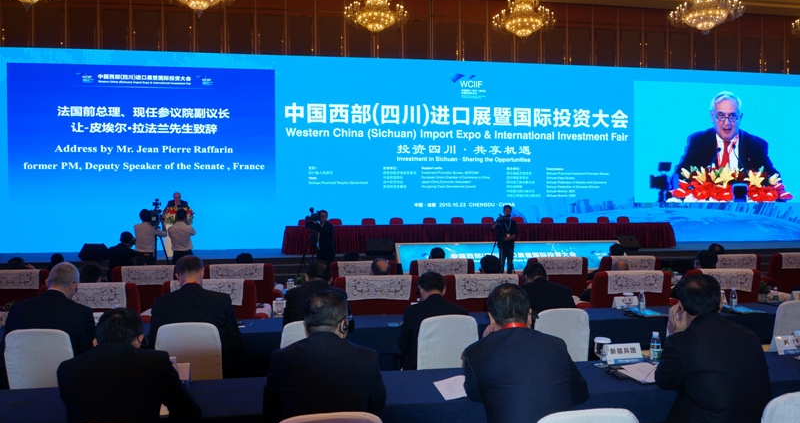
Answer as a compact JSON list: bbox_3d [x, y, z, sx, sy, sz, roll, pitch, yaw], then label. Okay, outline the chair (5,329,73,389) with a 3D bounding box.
[{"bbox_3d":[-2.440,1.219,4.240,0.460,0.920,0.560,0,0,-9],"label":"chair"}]

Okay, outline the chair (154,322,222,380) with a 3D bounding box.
[{"bbox_3d":[-1.399,1.182,4.117,0.450,0.930,0.550,0,1,-10],"label":"chair"}]

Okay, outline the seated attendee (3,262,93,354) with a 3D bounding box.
[{"bbox_3d":[-2.286,0.993,4.088,0.540,1.320,0.780,0,1,-10],"label":"seated attendee"}]

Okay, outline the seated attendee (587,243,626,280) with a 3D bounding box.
[{"bbox_3d":[2.890,1.015,8.350,0.580,1.200,0.800,0,0,-9],"label":"seated attendee"}]

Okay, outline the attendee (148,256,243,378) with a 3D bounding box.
[{"bbox_3d":[-1.397,0.974,4.338,0.580,1.340,0.850,0,1,-9],"label":"attendee"}]

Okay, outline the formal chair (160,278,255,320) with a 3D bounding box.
[{"bbox_3d":[-1.830,1.146,5.950,0.870,1.030,0.820,0,0,-9],"label":"formal chair"}]

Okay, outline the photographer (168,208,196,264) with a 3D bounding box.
[{"bbox_3d":[-3.740,0.759,10.330,0.500,1.680,0.420,-1,1,-18],"label":"photographer"}]

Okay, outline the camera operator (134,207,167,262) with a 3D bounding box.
[{"bbox_3d":[-4.315,0.772,10.379,0.560,1.660,0.500,0,1,-14],"label":"camera operator"}]

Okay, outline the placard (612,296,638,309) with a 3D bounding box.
[{"bbox_3d":[2.030,0.815,5.389,0.215,0.100,0.090,0,1,-9],"label":"placard"}]

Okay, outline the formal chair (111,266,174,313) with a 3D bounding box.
[{"bbox_3d":[-3.008,1.113,7.333,0.900,1.020,0.800,0,1,-9],"label":"formal chair"}]

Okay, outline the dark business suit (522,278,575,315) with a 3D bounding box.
[{"bbox_3d":[1.155,0.860,4.680,0.520,0.690,0.430,0,0,-9],"label":"dark business suit"}]

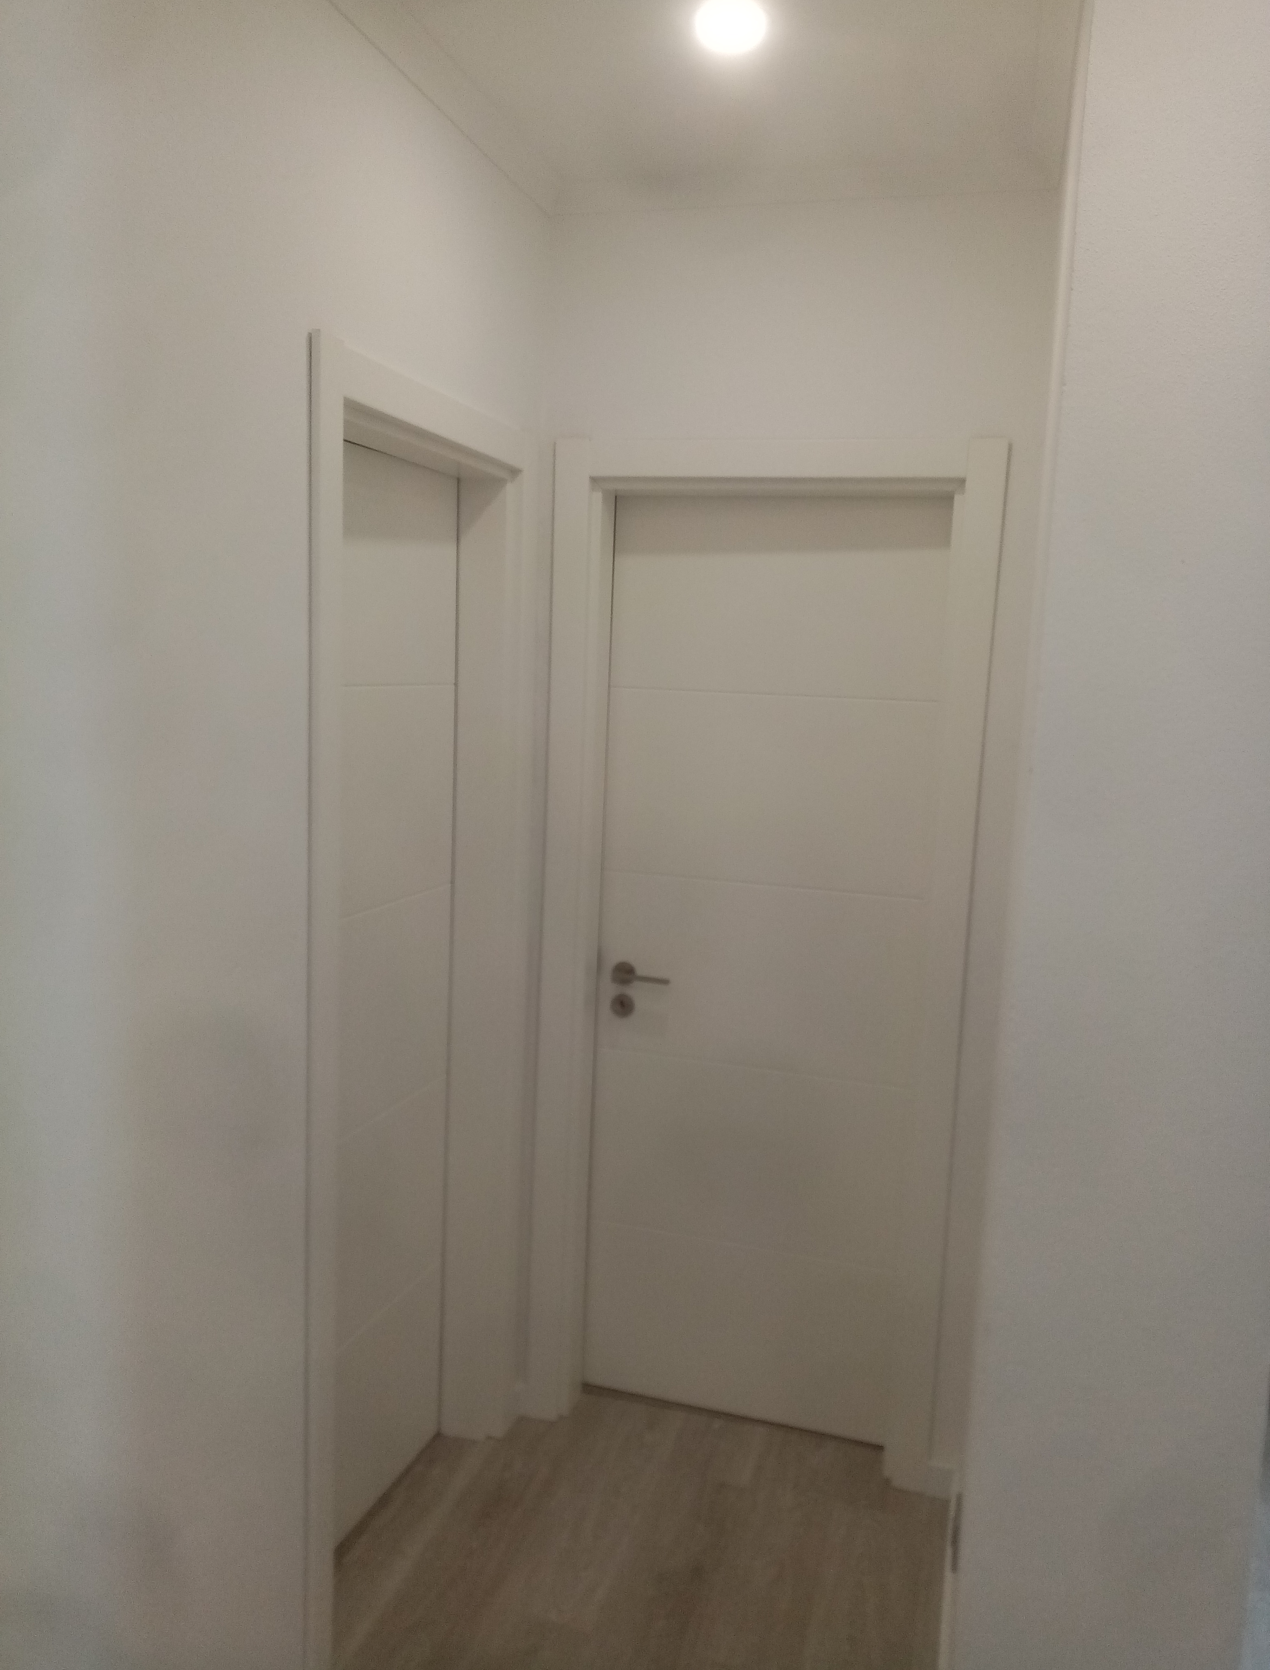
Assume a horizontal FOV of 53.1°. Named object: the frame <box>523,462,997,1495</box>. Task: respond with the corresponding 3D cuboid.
[{"bbox_3d":[0.244,0.276,2.675,0.879,2.120,0.150,4,8,14],"label":"frame"}]

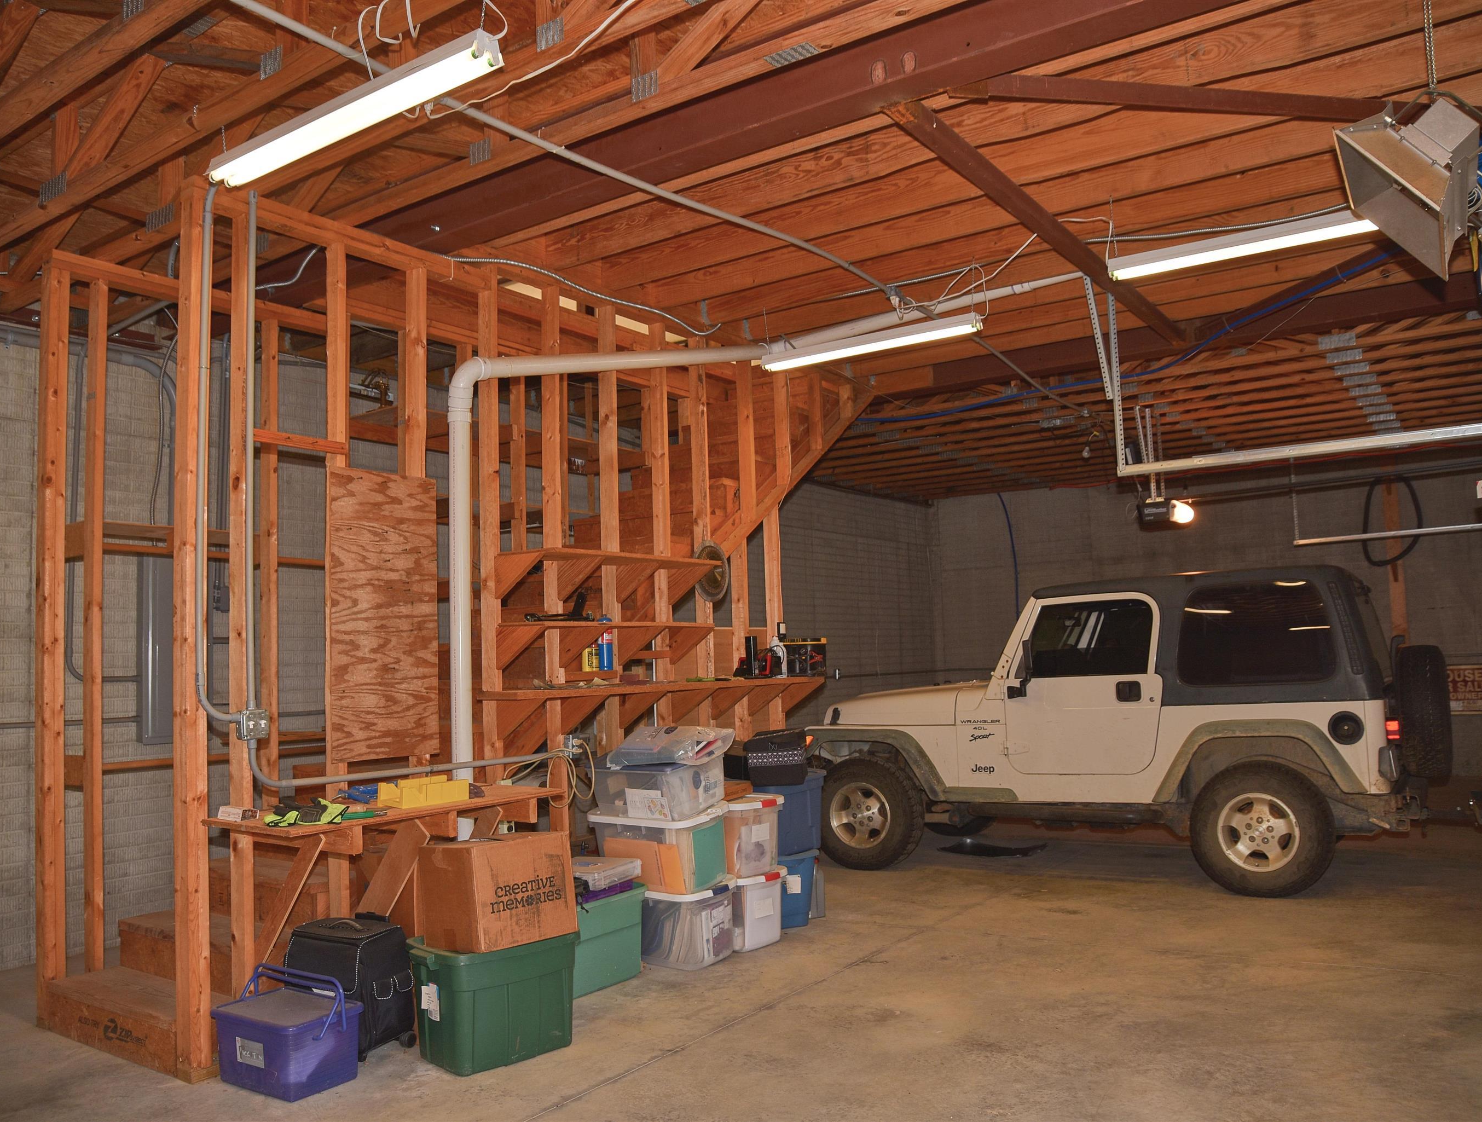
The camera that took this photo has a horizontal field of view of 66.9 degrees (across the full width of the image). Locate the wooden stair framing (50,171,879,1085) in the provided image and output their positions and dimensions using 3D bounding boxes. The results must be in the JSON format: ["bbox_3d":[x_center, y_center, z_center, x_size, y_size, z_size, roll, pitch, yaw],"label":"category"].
[{"bbox_3d":[-0.878,0.331,6.238,1.350,3.220,5.150,-5,-6,33],"label":"wooden stair framing"}]

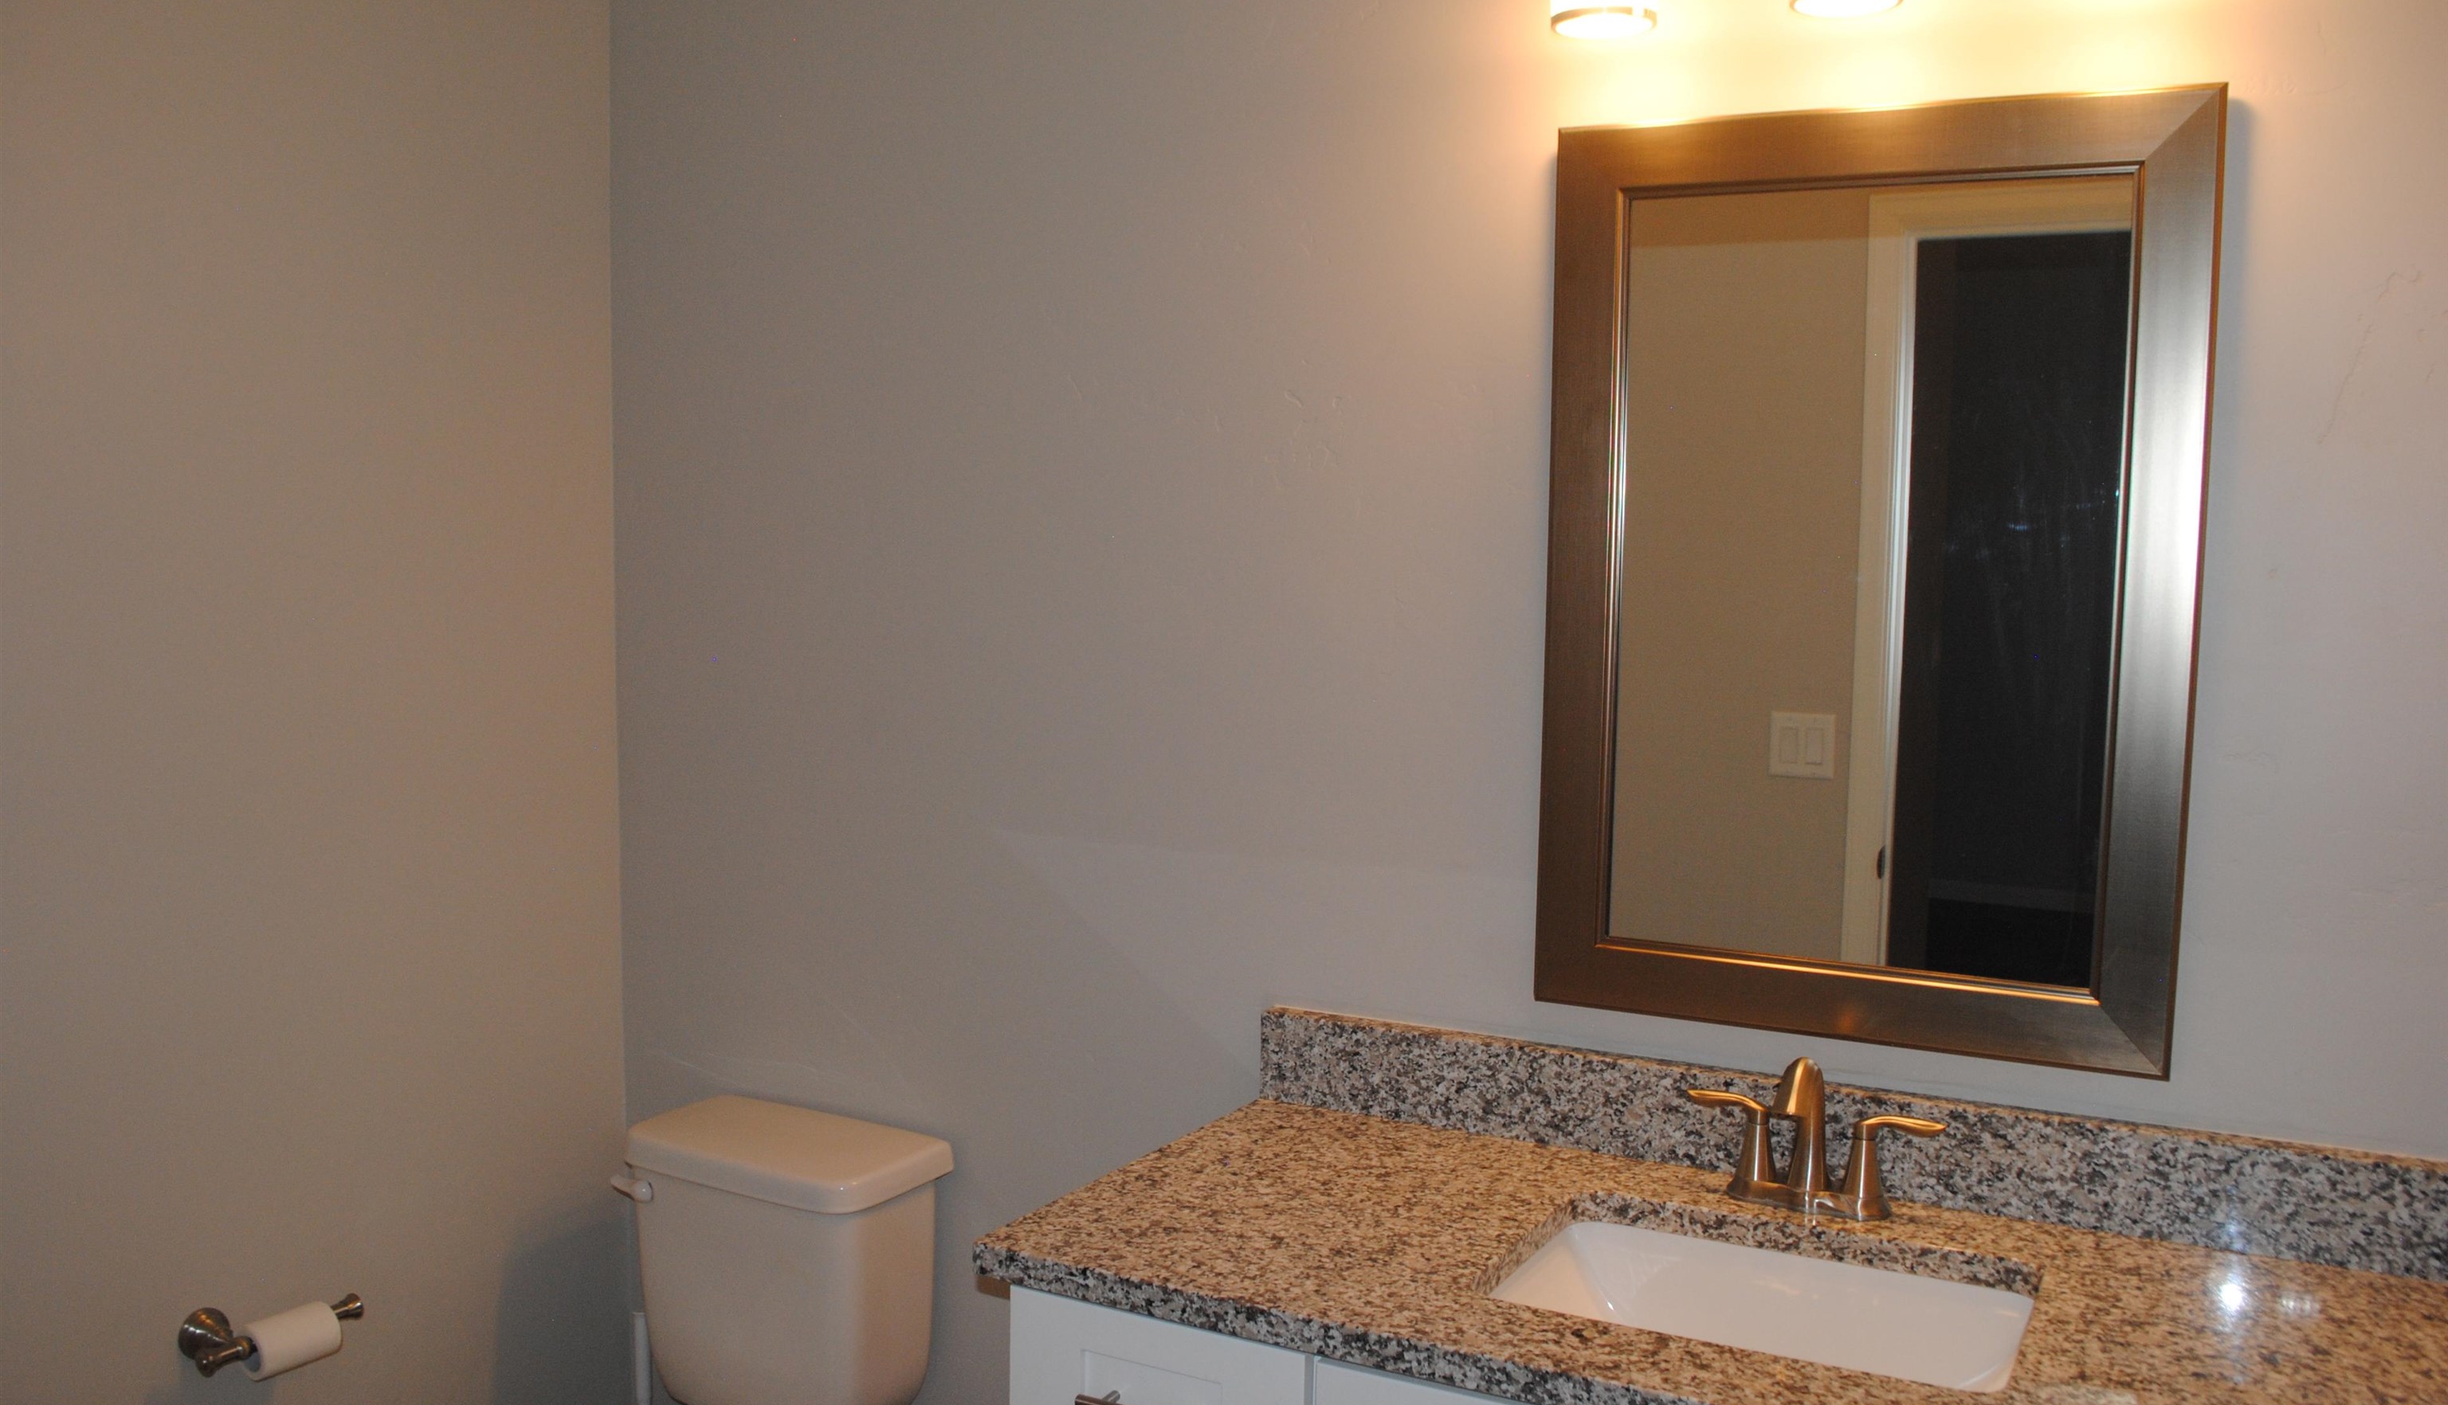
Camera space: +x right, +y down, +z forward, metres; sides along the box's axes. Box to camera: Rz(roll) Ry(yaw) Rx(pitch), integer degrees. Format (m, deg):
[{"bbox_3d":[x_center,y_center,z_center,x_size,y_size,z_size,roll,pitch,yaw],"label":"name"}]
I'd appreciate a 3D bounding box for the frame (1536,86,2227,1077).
[{"bbox_3d":[0.629,-0.118,1.850,0.625,0.924,0.029,2,4,28],"label":"frame"}]

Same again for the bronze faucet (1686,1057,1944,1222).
[{"bbox_3d":[0.559,0.422,1.777,0.246,0.152,0.153,2,4,28],"label":"bronze faucet"}]

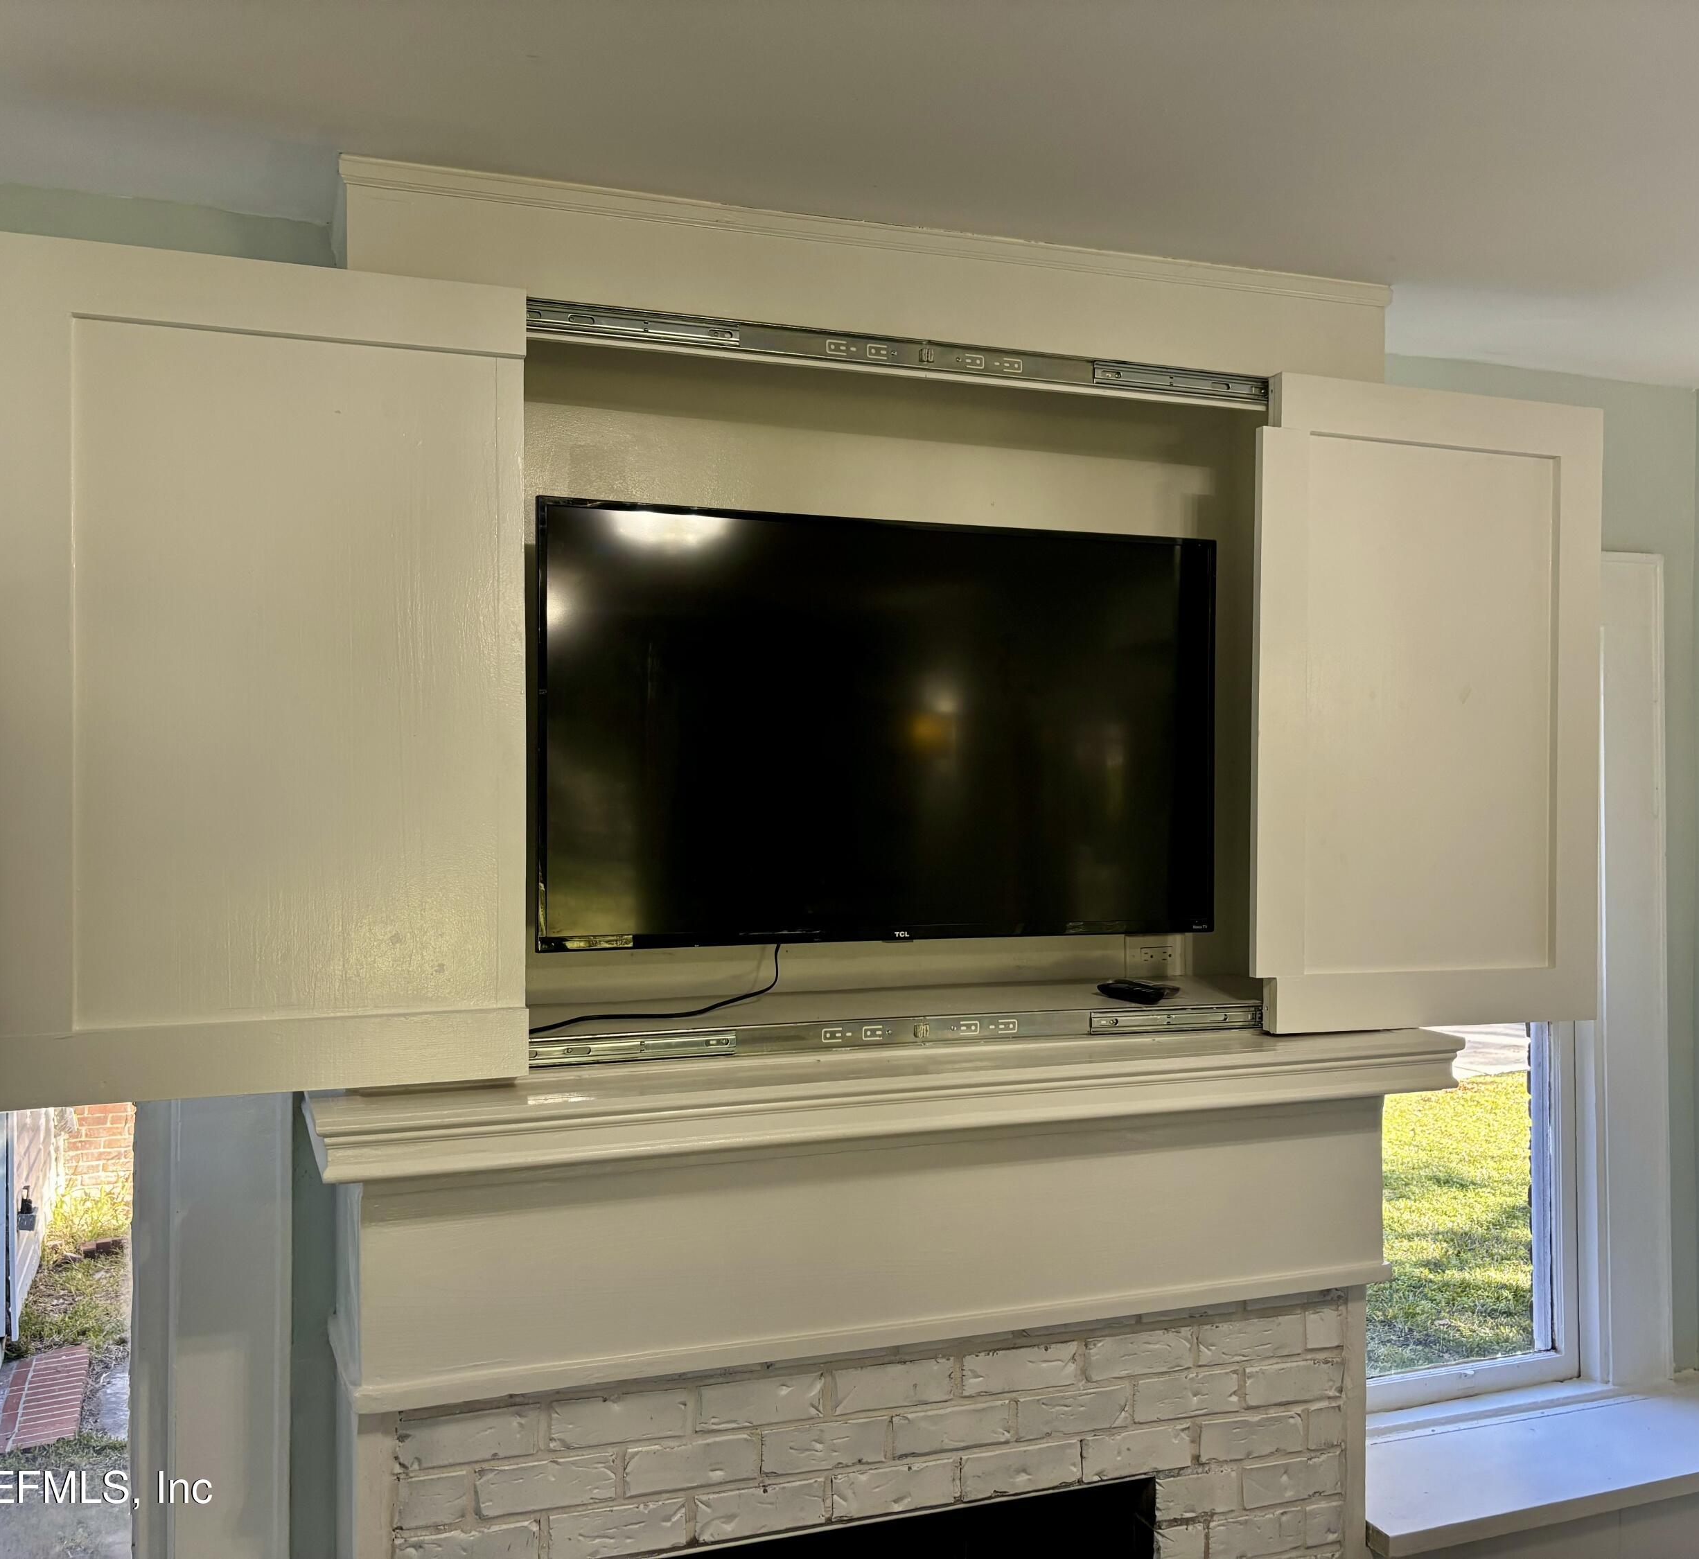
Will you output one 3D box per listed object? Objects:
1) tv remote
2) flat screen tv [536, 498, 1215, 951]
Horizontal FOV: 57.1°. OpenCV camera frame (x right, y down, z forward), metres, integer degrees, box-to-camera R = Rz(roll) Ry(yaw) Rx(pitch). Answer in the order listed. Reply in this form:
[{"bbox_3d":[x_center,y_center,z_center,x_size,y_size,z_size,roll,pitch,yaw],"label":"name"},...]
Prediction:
[{"bbox_3d":[0.485,0.364,2.670,0.050,0.022,0.160,0,0,-16],"label":"tv remote"},{"bbox_3d":[0.079,-0.081,2.688,1.235,0.715,0.070,0,0,-20],"label":"flat screen tv"}]

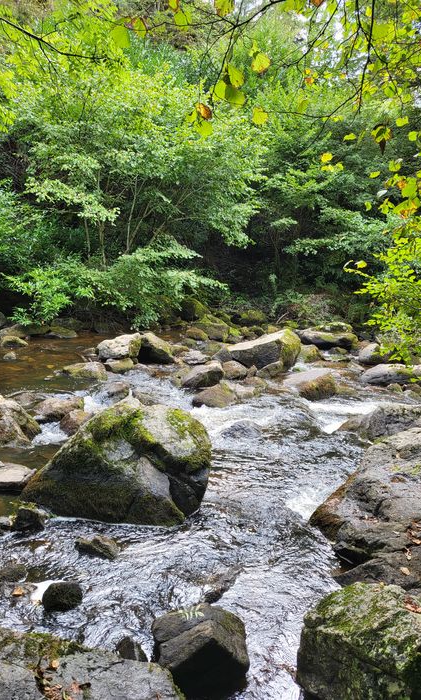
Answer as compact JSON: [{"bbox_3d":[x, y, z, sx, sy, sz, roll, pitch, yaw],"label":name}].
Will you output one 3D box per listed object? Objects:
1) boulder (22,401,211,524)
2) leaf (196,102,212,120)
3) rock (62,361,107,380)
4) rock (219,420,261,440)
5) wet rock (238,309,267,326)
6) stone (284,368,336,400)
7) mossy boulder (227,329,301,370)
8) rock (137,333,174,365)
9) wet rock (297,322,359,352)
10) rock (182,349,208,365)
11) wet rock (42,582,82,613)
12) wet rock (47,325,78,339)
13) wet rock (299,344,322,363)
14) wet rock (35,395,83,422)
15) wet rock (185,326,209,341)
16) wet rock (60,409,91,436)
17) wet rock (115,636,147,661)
[{"bbox_3d":[-0.738,0.864,4.240,1.421,0.777,1.023,3,11,18],"label":"boulder"},{"bbox_3d":[-0.026,-1.041,2.300,0.060,0.072,0.030,0,9,0],"label":"leaf"},{"bbox_3d":[-2.138,0.348,8.921,0.747,0.297,0.523,0,9,0],"label":"rock"},{"bbox_3d":[0.300,0.836,5.476,0.433,0.151,0.325,0,10,0],"label":"rock"},{"bbox_3d":[1.035,-0.822,13.402,0.737,0.458,0.590,0,8,0],"label":"wet rock"},{"bbox_3d":[1.495,0.516,7.861,0.777,0.413,0.700,-5,10,-30],"label":"stone"},{"bbox_3d":[0.995,-0.021,9.801,1.251,0.689,0.776,3,9,20],"label":"mossy boulder"},{"bbox_3d":[-1.033,-0.037,10.000,0.709,0.556,0.602,0,8,-4],"label":"rock"},{"bbox_3d":[2.141,-0.232,9.587,1.056,0.431,0.687,1,11,8],"label":"wet rock"},{"bbox_3d":[-0.241,0.104,8.490,0.418,0.238,0.314,0,10,0],"label":"rock"},{"bbox_3d":[-0.952,1.595,3.401,0.250,0.160,0.210,-1,8,-9],"label":"wet rock"},{"bbox_3d":[-3.706,-0.453,13.202,0.738,0.339,0.480,-1,8,-9],"label":"wet rock"},{"bbox_3d":[2.012,0.070,10.577,0.483,0.340,0.410,0,9,0],"label":"wet rock"},{"bbox_3d":[-1.860,0.721,6.478,0.616,0.299,0.431,0,9,0],"label":"wet rock"},{"bbox_3d":[-0.359,-0.424,13.501,0.616,0.339,0.493,0,9,0],"label":"wet rock"},{"bbox_3d":[-1.541,0.837,6.070,0.381,0.287,0.343,0,9,0],"label":"wet rock"},{"bbox_3d":[-0.406,1.552,2.700,0.170,0.150,0.136,0,10,0],"label":"wet rock"}]

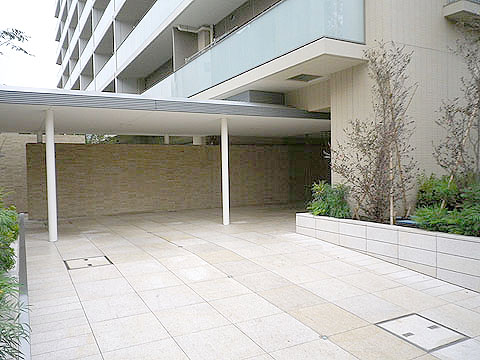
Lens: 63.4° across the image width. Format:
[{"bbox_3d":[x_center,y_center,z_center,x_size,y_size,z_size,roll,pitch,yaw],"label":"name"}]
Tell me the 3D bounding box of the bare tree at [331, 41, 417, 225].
[{"bbox_3d":[2.408,-0.853,6.900,1.500,3.250,1.400,-1,1,0],"label":"bare tree"}]

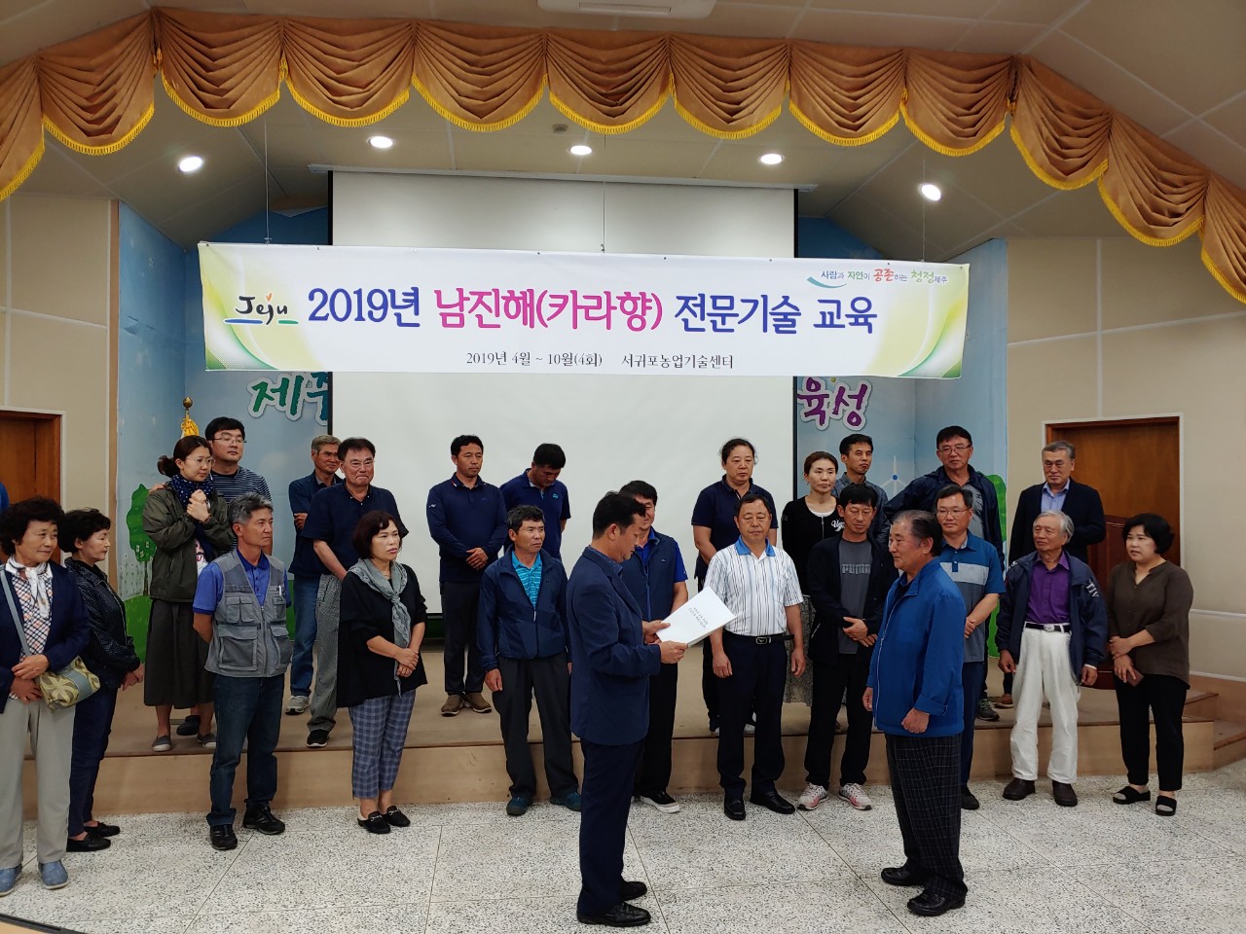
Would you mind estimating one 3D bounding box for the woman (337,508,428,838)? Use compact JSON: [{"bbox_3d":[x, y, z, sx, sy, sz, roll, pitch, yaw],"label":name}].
[{"bbox_3d":[-1.215,1.011,4.541,0.480,1.576,0.350,1,-1,-40],"label":"woman"}]

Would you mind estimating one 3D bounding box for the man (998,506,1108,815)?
[{"bbox_3d":[2.408,1.044,5.072,0.550,1.599,0.360,-1,-2,27],"label":"man"}]

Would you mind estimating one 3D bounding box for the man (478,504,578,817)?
[{"bbox_3d":[-0.505,1.020,4.928,0.540,1.628,0.370,1,-2,-17],"label":"man"}]

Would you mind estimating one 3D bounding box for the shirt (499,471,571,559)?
[{"bbox_3d":[-0.574,0.356,5.843,0.500,0.680,0.300,1,-1,-18],"label":"shirt"}]

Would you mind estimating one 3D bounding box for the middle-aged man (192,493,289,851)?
[{"bbox_3d":[-1.854,0.961,4.385,0.340,1.650,0.490,-1,-2,42],"label":"middle-aged man"}]

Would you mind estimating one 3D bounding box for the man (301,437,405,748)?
[{"bbox_3d":[-1.490,0.675,4.996,0.570,1.680,0.360,1,-2,-25],"label":"man"}]

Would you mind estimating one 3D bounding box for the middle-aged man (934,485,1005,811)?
[{"bbox_3d":[1.810,0.958,4.852,0.520,1.710,0.340,0,-1,20],"label":"middle-aged man"}]

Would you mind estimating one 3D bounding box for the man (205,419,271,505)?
[{"bbox_3d":[-2.338,0.601,5.156,0.660,1.780,0.420,1,-2,-20],"label":"man"}]

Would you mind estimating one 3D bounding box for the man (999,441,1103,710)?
[{"bbox_3d":[2.779,0.678,5.816,0.580,1.688,0.400,0,-1,22],"label":"man"}]

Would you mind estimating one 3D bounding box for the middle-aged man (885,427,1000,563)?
[{"bbox_3d":[1.979,0.653,5.585,0.720,1.780,0.380,0,-2,17],"label":"middle-aged man"}]

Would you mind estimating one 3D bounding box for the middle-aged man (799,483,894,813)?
[{"bbox_3d":[1.237,0.957,4.863,0.520,1.709,0.360,0,-1,10],"label":"middle-aged man"}]

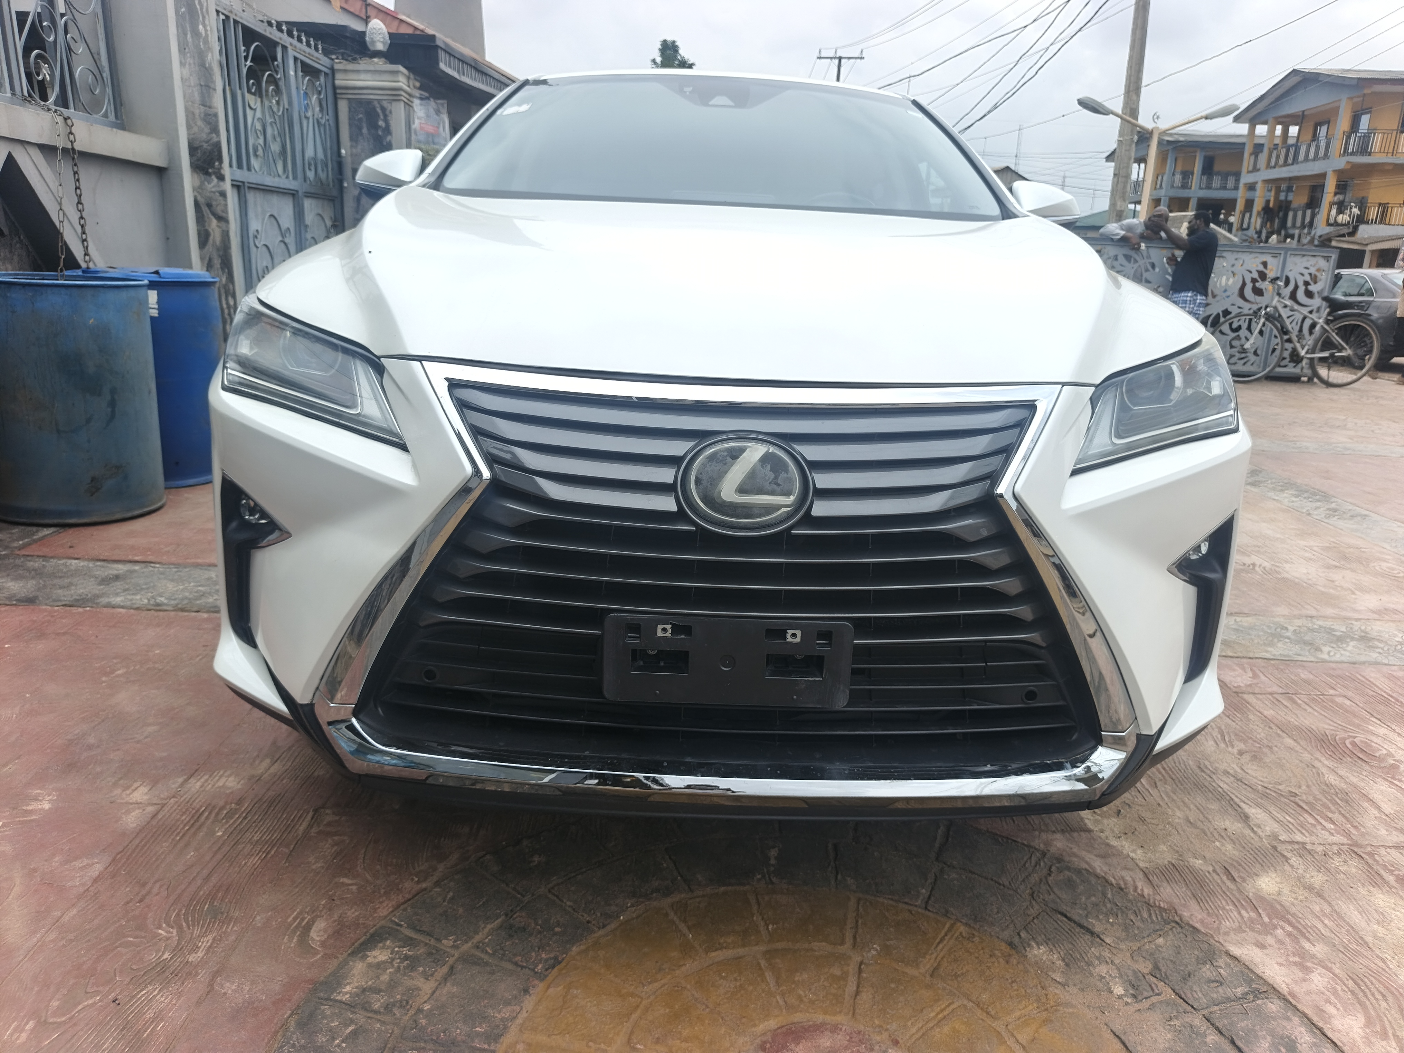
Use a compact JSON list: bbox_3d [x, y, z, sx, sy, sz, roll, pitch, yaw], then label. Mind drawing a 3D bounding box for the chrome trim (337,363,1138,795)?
[{"bbox_3d":[0.045,0.079,1.255,1.160,0.600,0.180,2,16,-1],"label":"chrome trim"}]

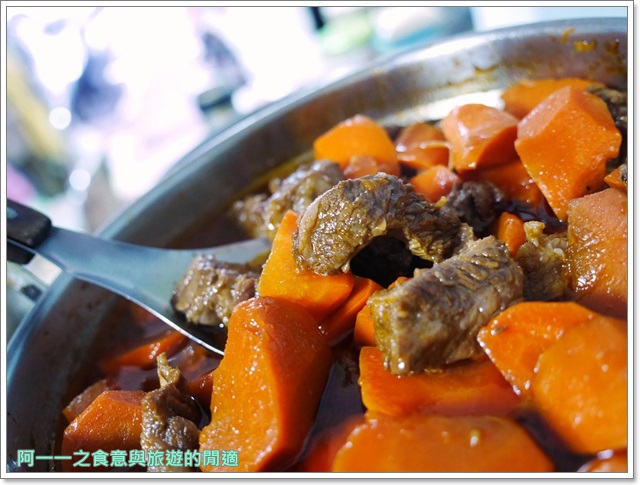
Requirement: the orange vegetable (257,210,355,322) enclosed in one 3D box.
[{"bbox_3d":[-0.005,0.009,0.258,0.033,0.037,0.022,7,3,16],"label":"orange vegetable"}]

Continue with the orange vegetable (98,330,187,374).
[{"bbox_3d":[-0.062,0.040,0.248,0.032,0.015,0.015,-28,46,-20],"label":"orange vegetable"}]

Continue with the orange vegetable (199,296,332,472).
[{"bbox_3d":[-0.017,0.047,0.228,0.027,0.026,0.056,7,80,32],"label":"orange vegetable"}]

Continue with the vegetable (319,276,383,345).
[{"bbox_3d":[0.011,0.026,0.262,0.023,0.027,0.023,28,24,18],"label":"vegetable"}]

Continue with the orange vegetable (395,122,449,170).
[{"bbox_3d":[0.046,-0.043,0.322,0.024,0.019,0.024,-2,42,0],"label":"orange vegetable"}]

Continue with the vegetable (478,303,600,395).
[{"bbox_3d":[0.069,0.035,0.225,0.034,0.018,0.025,-8,42,0],"label":"vegetable"}]

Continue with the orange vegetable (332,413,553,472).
[{"bbox_3d":[0.035,0.069,0.208,0.058,0.028,0.034,-2,42,0],"label":"orange vegetable"}]

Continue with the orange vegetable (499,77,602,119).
[{"bbox_3d":[0.108,-0.061,0.325,0.042,0.024,0.024,-11,42,-4],"label":"orange vegetable"}]

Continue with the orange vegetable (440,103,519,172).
[{"bbox_3d":[0.068,-0.043,0.300,0.028,0.025,0.024,-11,42,-4],"label":"orange vegetable"}]

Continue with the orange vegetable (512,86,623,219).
[{"bbox_3d":[0.099,-0.035,0.283,0.035,0.039,0.028,-15,42,-7],"label":"orange vegetable"}]

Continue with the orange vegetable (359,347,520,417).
[{"bbox_3d":[0.038,0.045,0.220,0.046,0.019,0.022,-5,42,4],"label":"orange vegetable"}]

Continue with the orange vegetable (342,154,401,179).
[{"bbox_3d":[0.023,-0.030,0.312,0.025,0.018,0.022,-2,42,0],"label":"orange vegetable"}]

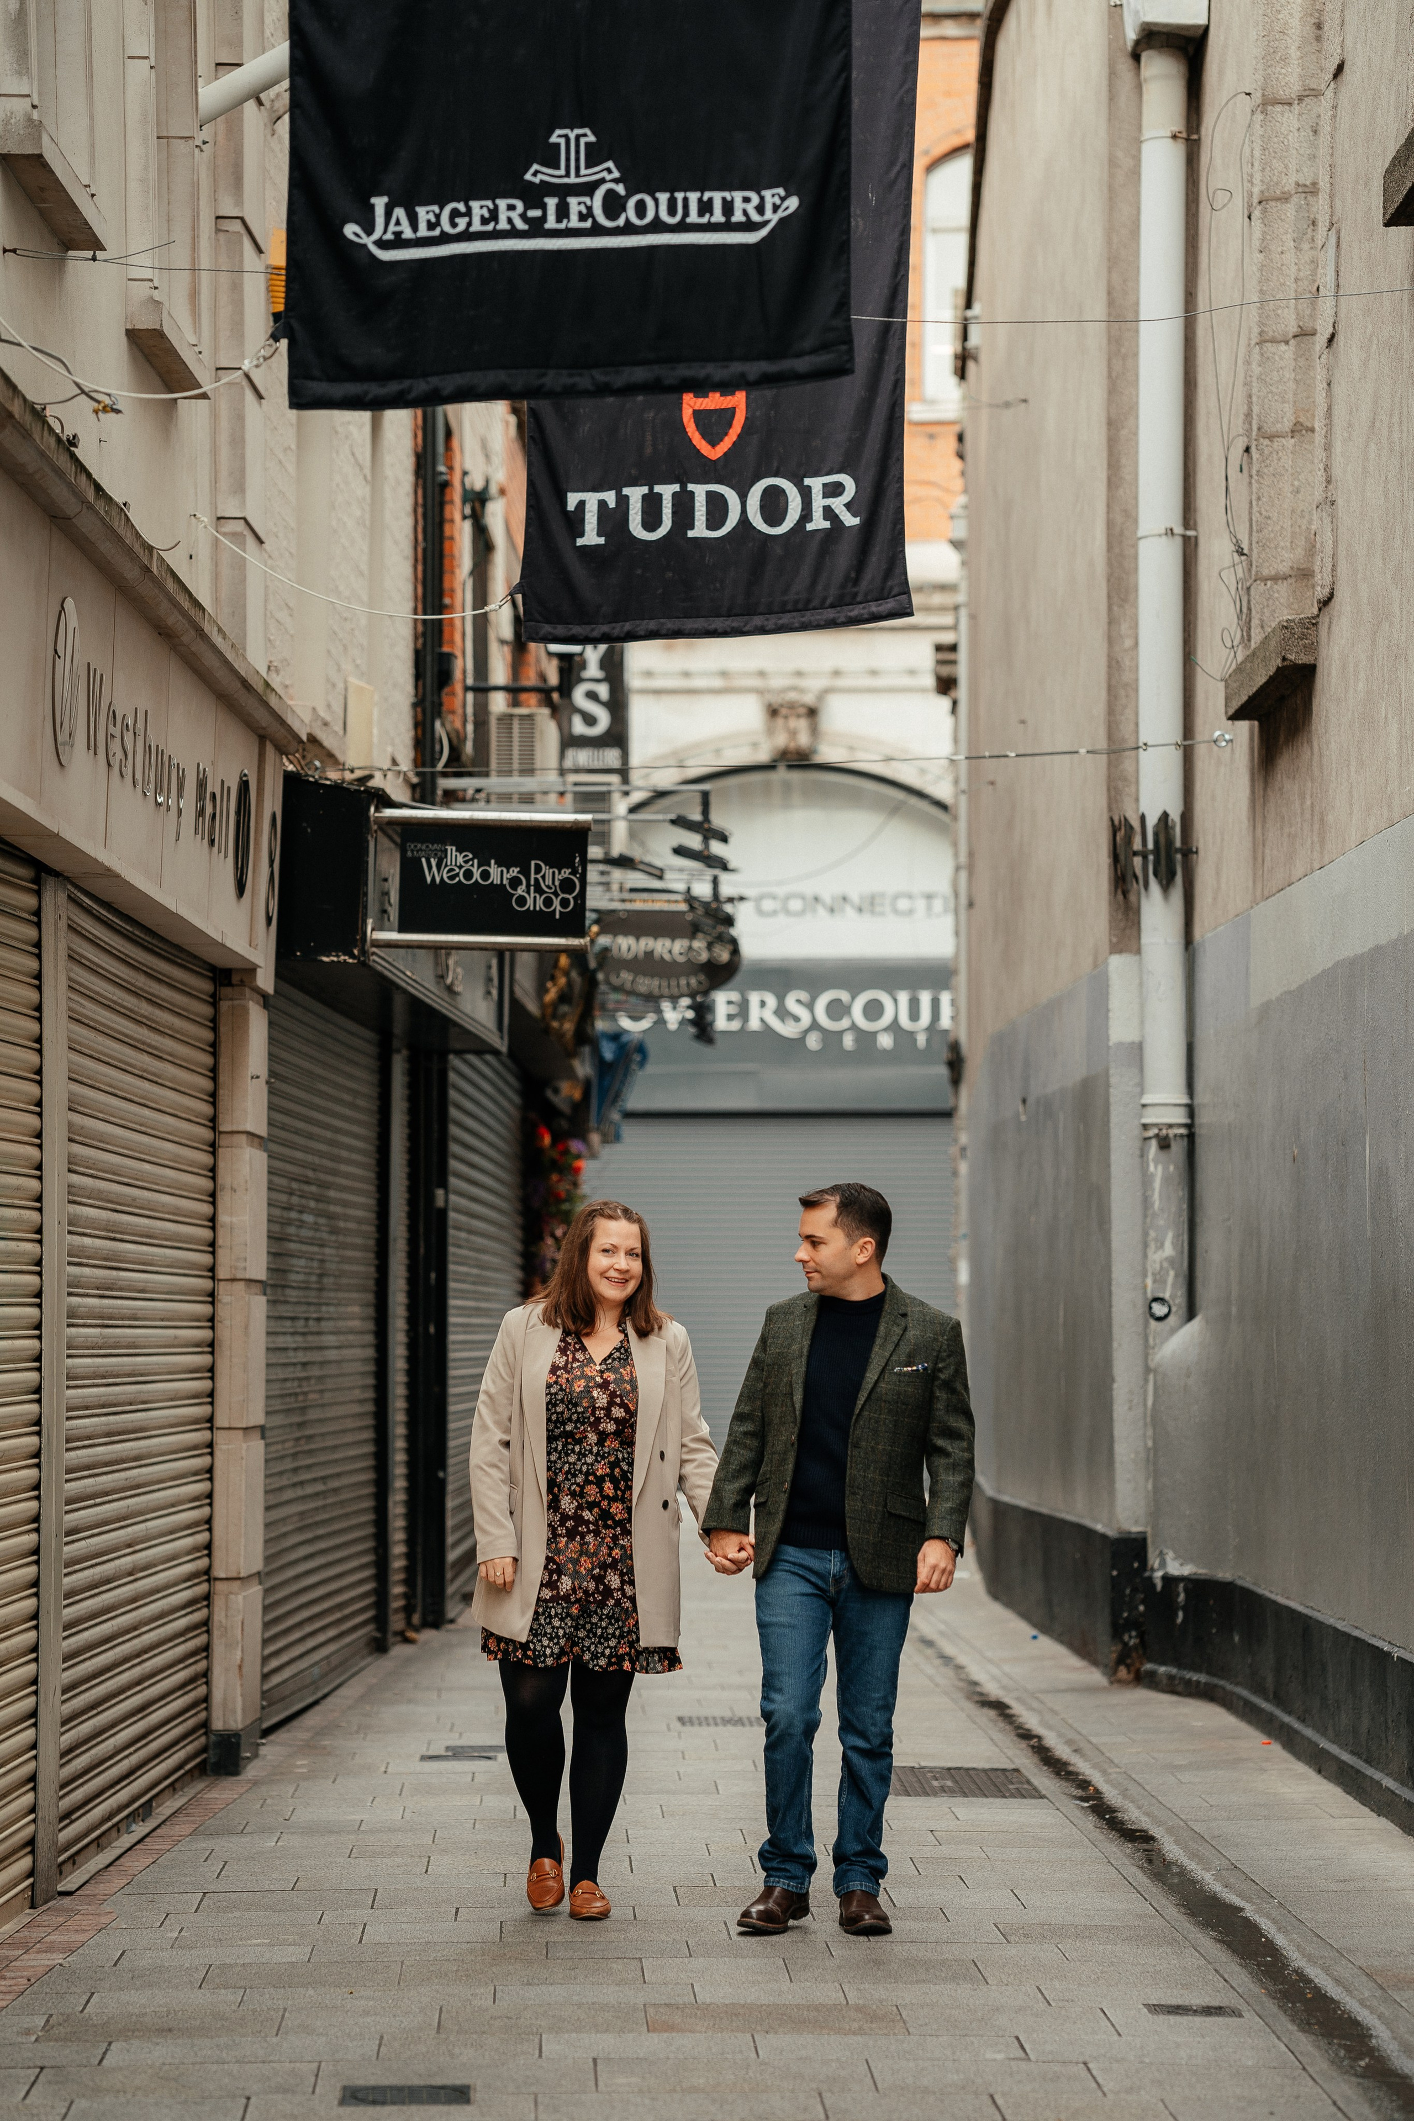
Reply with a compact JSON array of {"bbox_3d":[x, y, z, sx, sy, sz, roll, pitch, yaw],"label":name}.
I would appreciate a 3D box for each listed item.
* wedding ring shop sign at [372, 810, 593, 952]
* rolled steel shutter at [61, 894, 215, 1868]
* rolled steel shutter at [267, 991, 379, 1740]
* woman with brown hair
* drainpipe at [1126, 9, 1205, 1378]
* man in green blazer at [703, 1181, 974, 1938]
[{"bbox_3d":[-0.737,-0.585,16.406,0.720,0.470,0.100,0,-3,-3],"label":"wedding ring shop sign"},{"bbox_3d":[-1.552,0.859,13.854,0.080,2.440,3.100,0,-3,1],"label":"rolled steel shutter"},{"bbox_3d":[-1.435,1.074,18.544,0.080,2.540,3.850,0,-3,3],"label":"rolled steel shutter"},{"bbox_3d":[-0.267,1.171,11.824,0.590,1.680,0.430,0,-3,-2],"label":"woman with brown hair"},{"bbox_3d":[1.712,-1.417,18.605,0.250,5.210,0.240,1,-3,-13],"label":"drainpipe"},{"bbox_3d":[0.307,1.143,11.605,0.610,1.720,0.430,0,-3,7],"label":"man in green blazer"}]

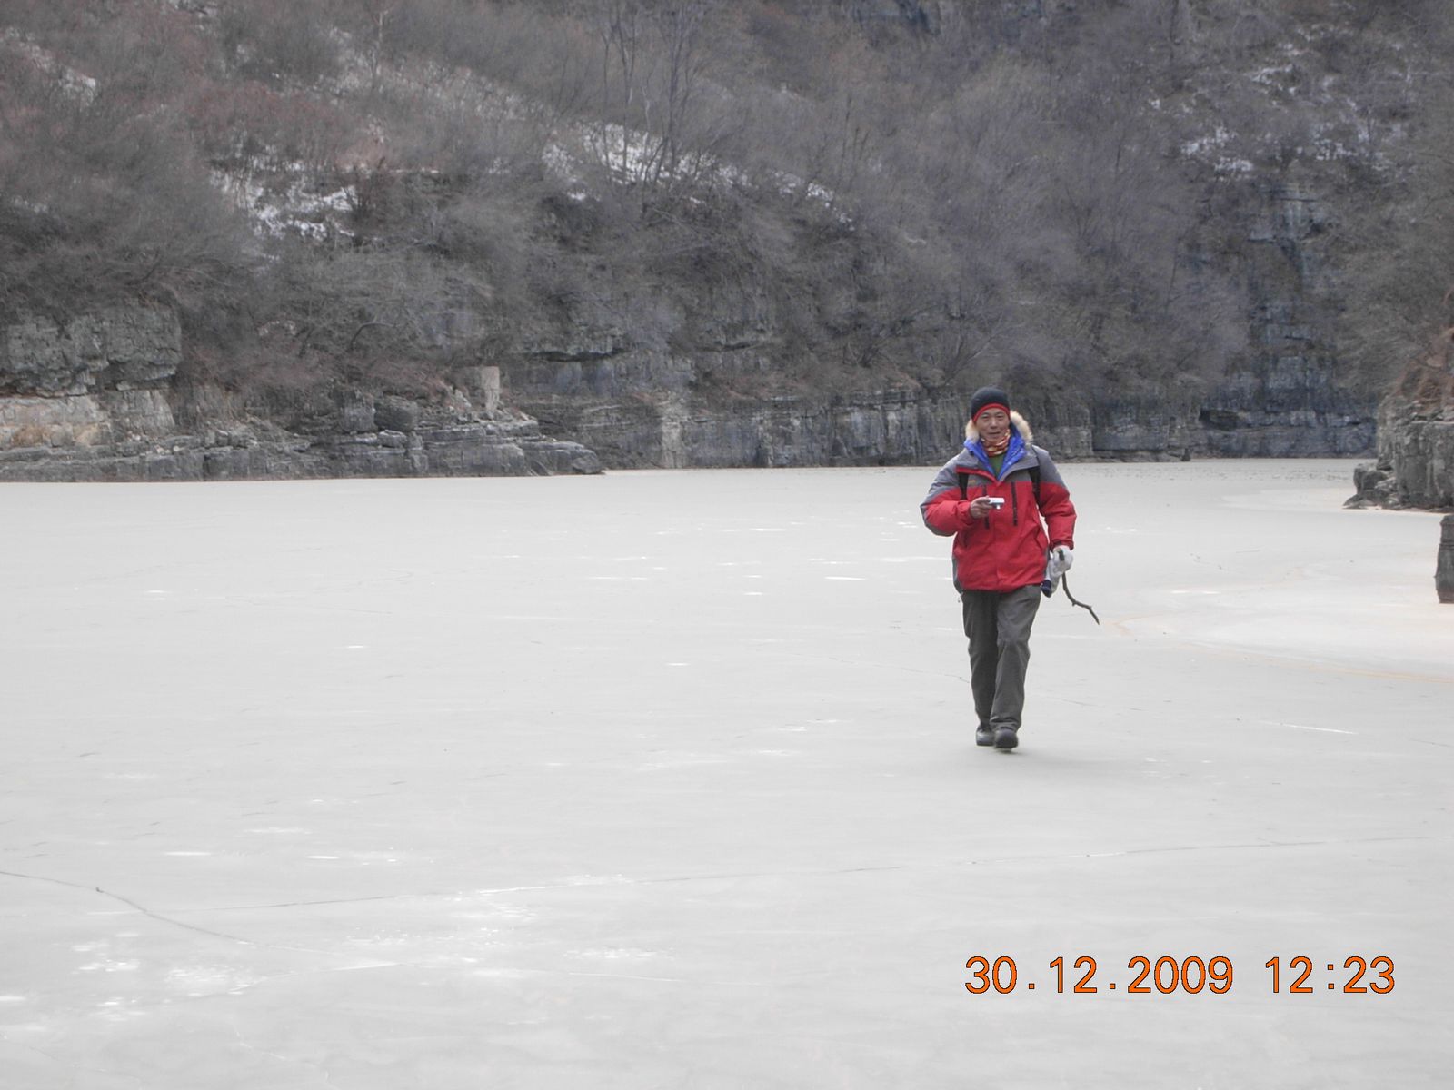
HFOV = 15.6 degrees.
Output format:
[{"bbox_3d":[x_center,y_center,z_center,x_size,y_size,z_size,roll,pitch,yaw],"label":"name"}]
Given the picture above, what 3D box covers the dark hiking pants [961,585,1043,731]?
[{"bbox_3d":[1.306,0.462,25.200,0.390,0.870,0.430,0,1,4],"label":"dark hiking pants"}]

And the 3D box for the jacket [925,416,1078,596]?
[{"bbox_3d":[1.293,-0.181,25.200,0.740,0.820,0.440,0,1,6],"label":"jacket"}]

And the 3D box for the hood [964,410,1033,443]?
[{"bbox_3d":[1.299,-0.557,25.320,0.330,0.190,0.250,0,1,5],"label":"hood"}]

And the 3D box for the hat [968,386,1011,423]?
[{"bbox_3d":[1.252,-0.669,25.250,0.200,0.180,0.230,0,1,3],"label":"hat"}]

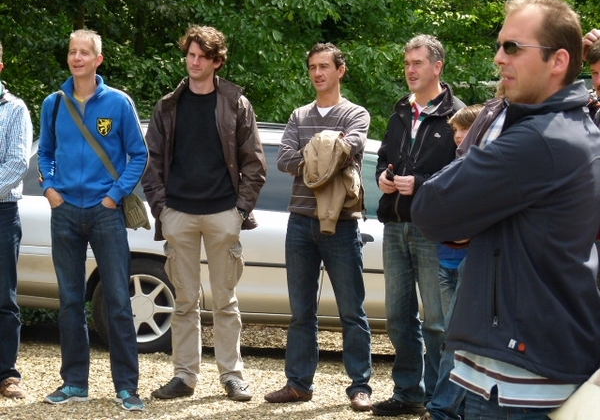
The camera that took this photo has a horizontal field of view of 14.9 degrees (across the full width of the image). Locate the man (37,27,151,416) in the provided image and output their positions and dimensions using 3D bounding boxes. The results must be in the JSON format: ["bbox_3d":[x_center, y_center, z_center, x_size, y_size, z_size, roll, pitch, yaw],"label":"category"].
[{"bbox_3d":[-1.002,0.036,11.100,0.500,1.810,0.370,2,3,18],"label":"man"}]

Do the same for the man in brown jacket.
[{"bbox_3d":[-0.470,0.012,11.250,0.580,1.820,0.380,1,3,8],"label":"man in brown jacket"}]

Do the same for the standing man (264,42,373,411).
[{"bbox_3d":[0.094,0.070,11.050,0.490,1.760,0.390,2,3,20],"label":"standing man"}]

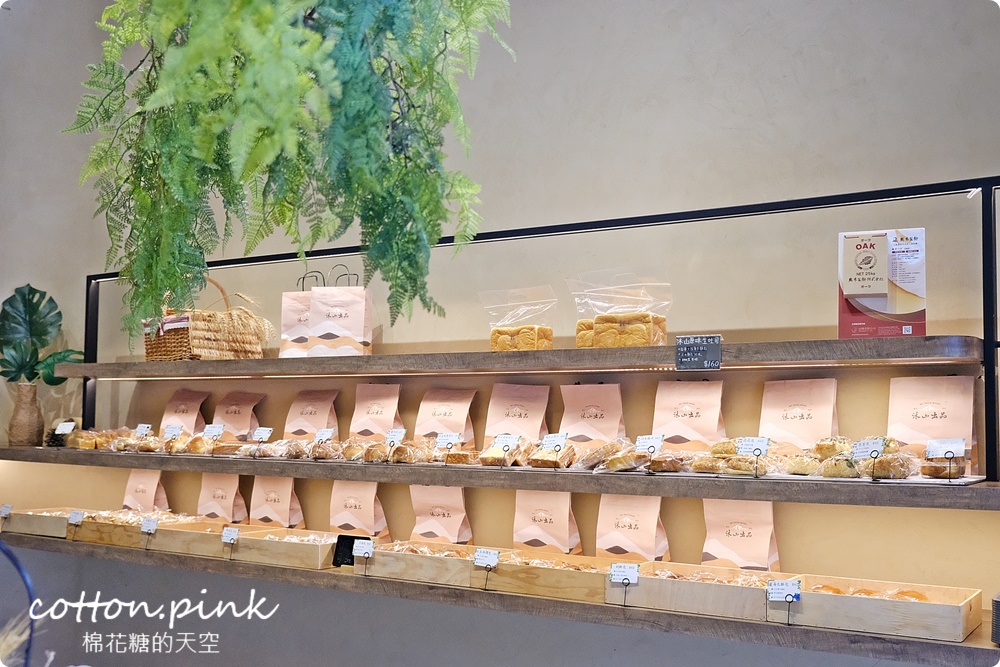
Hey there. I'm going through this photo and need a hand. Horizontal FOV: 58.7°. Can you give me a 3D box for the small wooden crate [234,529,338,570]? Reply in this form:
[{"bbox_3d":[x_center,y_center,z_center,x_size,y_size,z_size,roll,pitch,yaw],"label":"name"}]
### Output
[{"bbox_3d":[-0.741,0.776,3.246,0.440,0.082,0.270,-3,-5,30],"label":"small wooden crate"}]

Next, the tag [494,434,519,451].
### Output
[{"bbox_3d":[0.023,0.335,2.746,0.086,0.050,0.008,-3,-35,30],"label":"tag"}]

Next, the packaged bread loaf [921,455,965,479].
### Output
[{"bbox_3d":[1.031,0.308,2.066,0.090,0.057,0.090,-3,-5,30],"label":"packaged bread loaf"}]

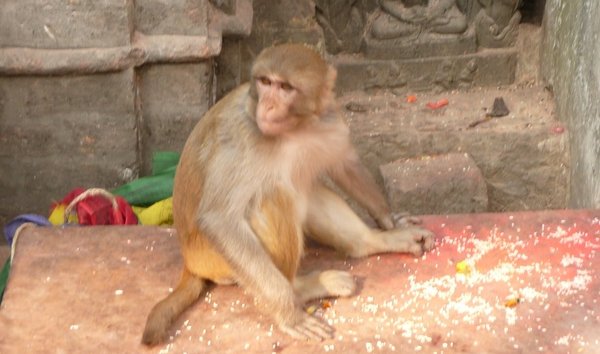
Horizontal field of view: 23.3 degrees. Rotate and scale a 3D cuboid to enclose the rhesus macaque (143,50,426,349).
[{"bbox_3d":[-0.021,-0.024,2.285,0.360,0.430,0.470,9,24,24],"label":"rhesus macaque"}]

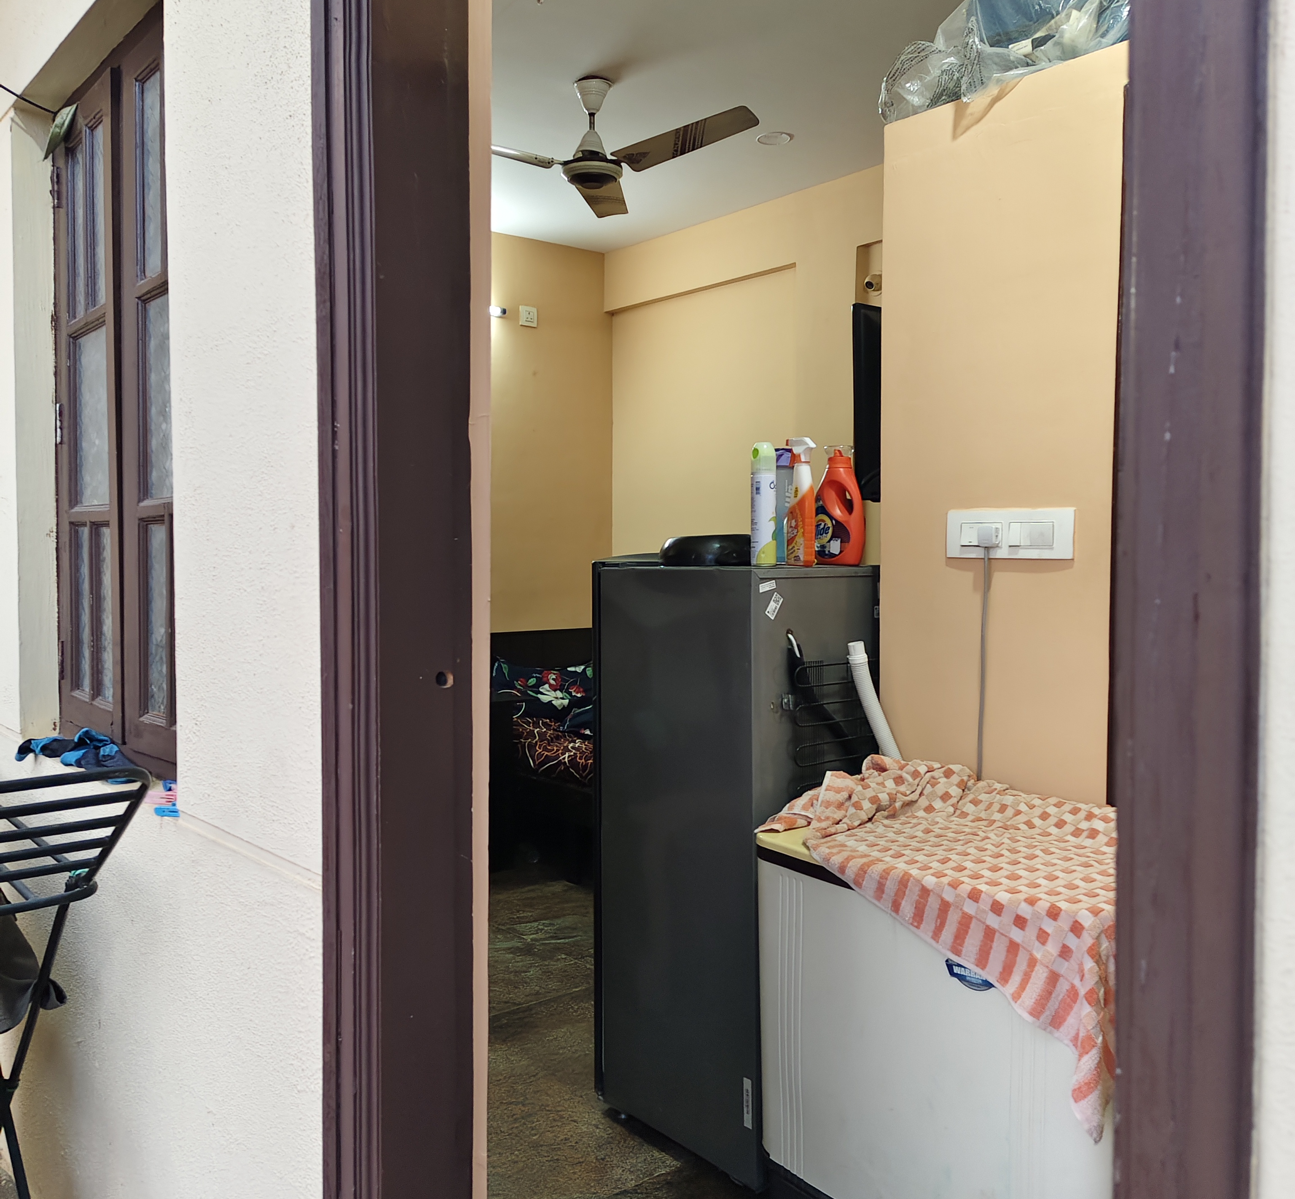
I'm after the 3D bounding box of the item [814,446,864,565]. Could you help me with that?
[{"bbox_3d":[0.408,-0.192,2.537,0.108,0.248,0.068,1,2,28],"label":"item"}]

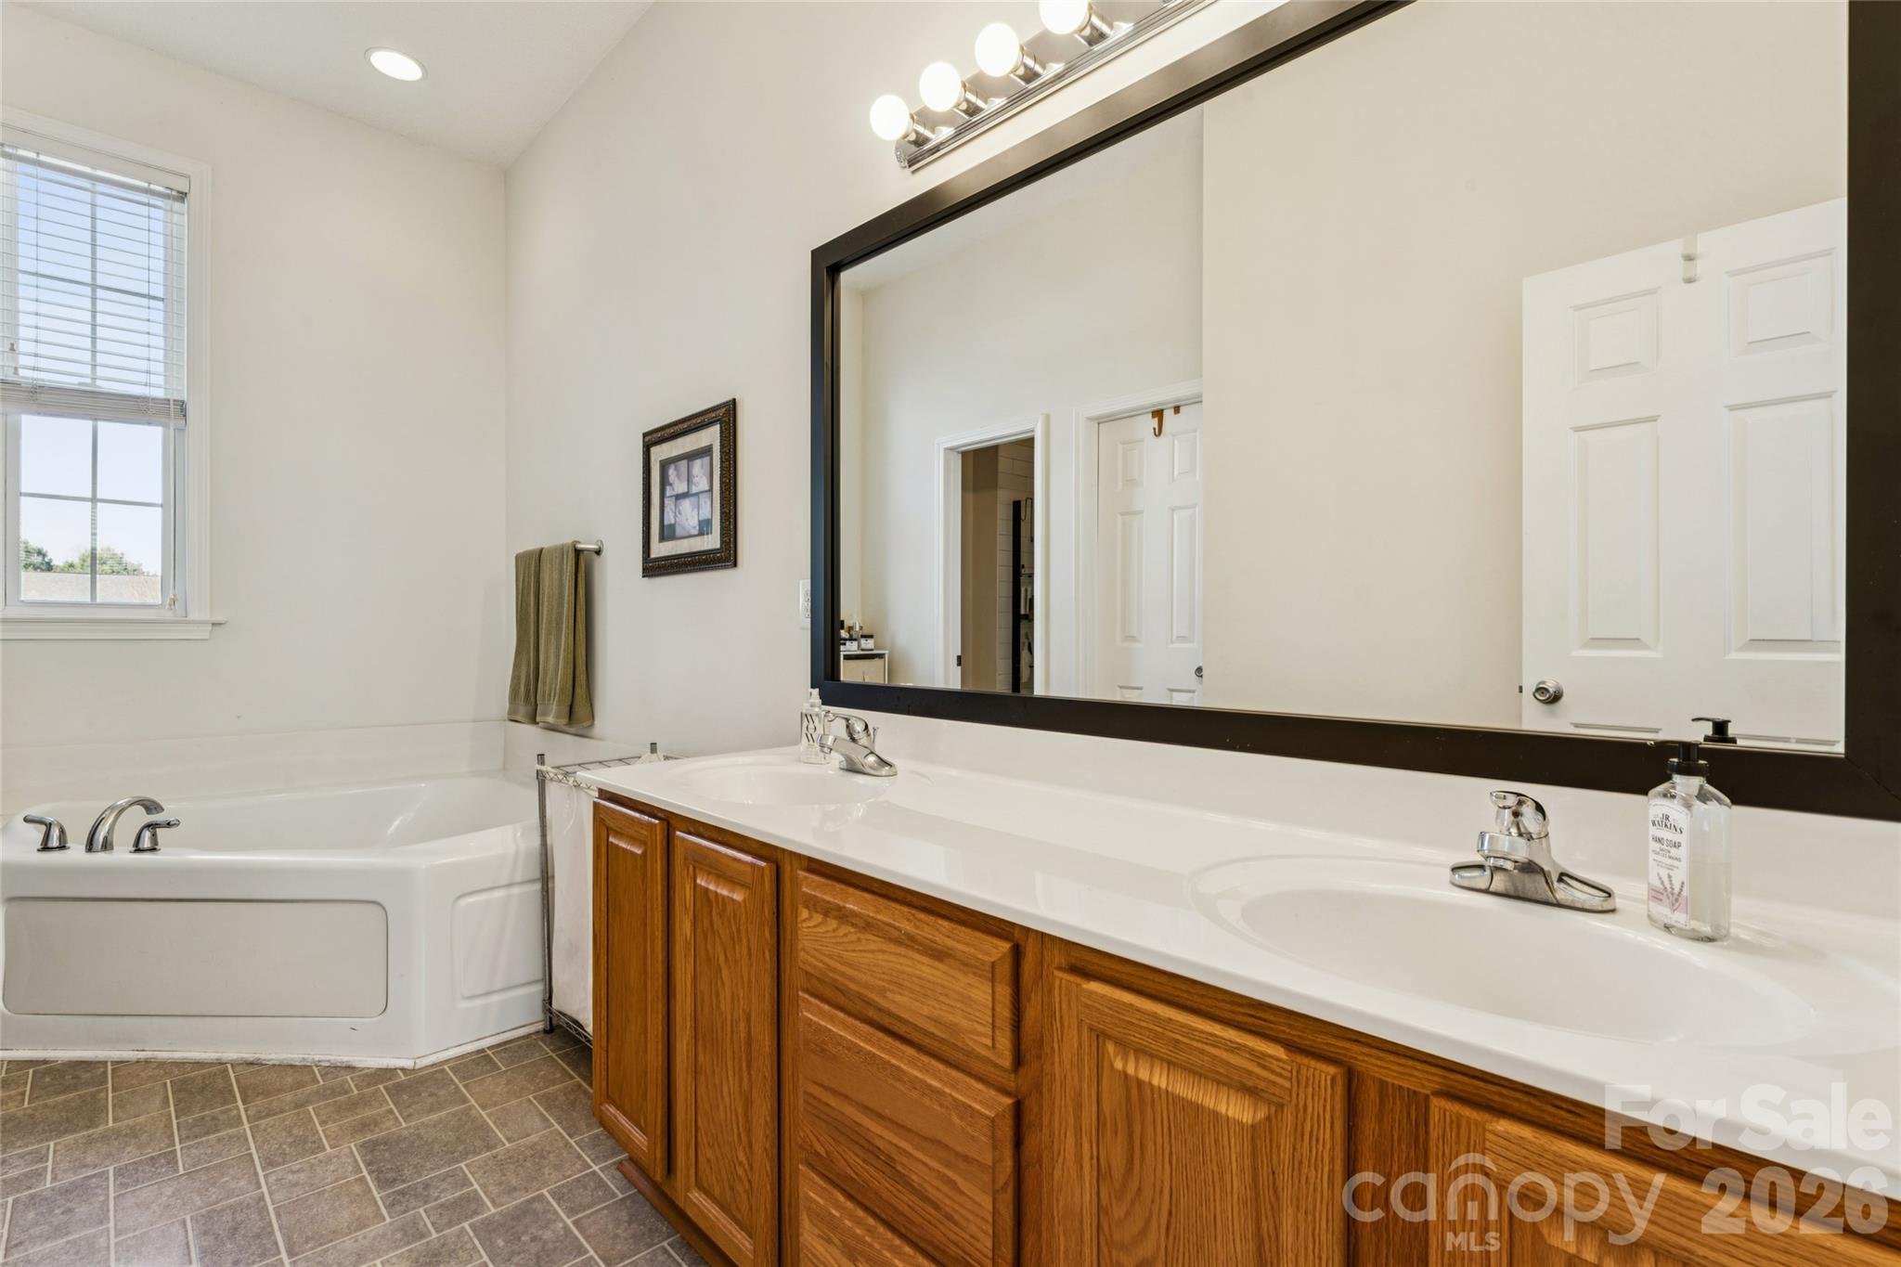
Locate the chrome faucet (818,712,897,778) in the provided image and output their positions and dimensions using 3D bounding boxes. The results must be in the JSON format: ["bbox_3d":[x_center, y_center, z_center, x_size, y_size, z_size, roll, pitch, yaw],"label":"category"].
[{"bbox_3d":[-0.193,0.209,1.611,0.148,0.134,0.152,0,0,44],"label":"chrome faucet"}]

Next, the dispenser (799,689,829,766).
[{"bbox_3d":[-0.281,0.195,1.776,0.057,0.156,0.042,0,0,34],"label":"dispenser"}]

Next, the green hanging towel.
[{"bbox_3d":[-1.439,0.010,3.020,0.565,0.630,0.115,0,0,44],"label":"green hanging towel"}]

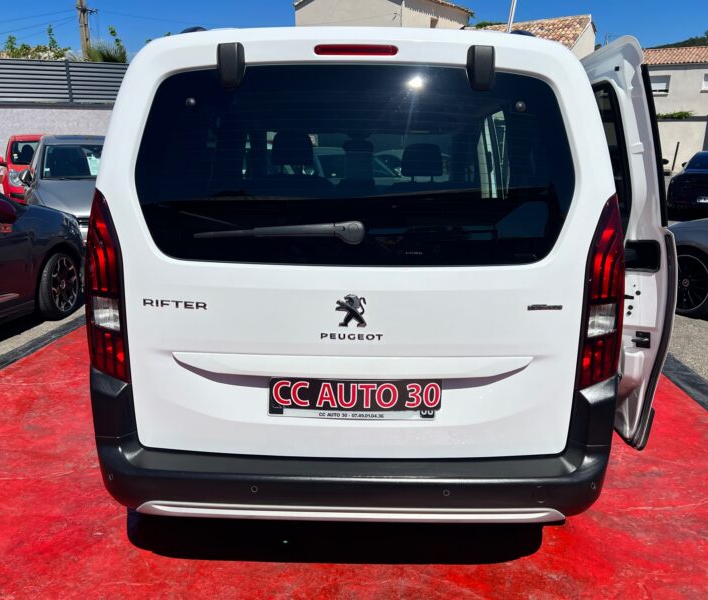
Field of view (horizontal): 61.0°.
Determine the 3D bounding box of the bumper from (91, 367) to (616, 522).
[{"bbox_3d":[-0.006,0.436,2.013,1.780,0.440,0.390,1,15,1],"label":"bumper"}]

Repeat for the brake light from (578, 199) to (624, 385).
[{"bbox_3d":[0.784,-0.039,1.905,0.190,0.610,0.240,1,15,1],"label":"brake light"}]

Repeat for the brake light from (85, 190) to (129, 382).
[{"bbox_3d":[-0.785,-0.061,1.922,0.190,0.610,0.240,1,15,1],"label":"brake light"}]

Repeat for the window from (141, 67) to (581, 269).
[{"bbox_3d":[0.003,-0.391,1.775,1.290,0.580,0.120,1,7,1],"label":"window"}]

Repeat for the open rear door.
[{"bbox_3d":[0.948,-0.241,2.428,0.280,1.400,0.980,1,15,1],"label":"open rear door"}]

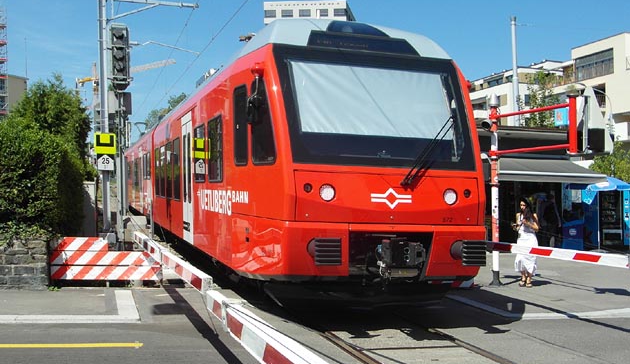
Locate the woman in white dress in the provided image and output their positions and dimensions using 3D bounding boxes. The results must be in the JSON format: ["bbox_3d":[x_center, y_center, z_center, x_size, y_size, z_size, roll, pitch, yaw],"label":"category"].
[{"bbox_3d":[3.976,1.124,13.550,0.500,1.680,0.420,-1,0,30],"label":"woman in white dress"}]

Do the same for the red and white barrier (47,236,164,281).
[{"bbox_3d":[-3.519,1.285,12.050,1.860,0.740,0.120,-1,0,-10],"label":"red and white barrier"}]

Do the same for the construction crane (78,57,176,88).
[{"bbox_3d":[-50.400,-15.800,189.000,2.000,35.500,47.000,-1,0,-45],"label":"construction crane"}]

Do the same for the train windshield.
[{"bbox_3d":[0.820,-0.970,9.420,2.500,1.800,0.300,2,-26,-17],"label":"train windshield"}]

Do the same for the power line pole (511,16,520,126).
[{"bbox_3d":[7.870,-2.300,28.000,0.240,8.400,0.240,-1,0,0],"label":"power line pole"}]

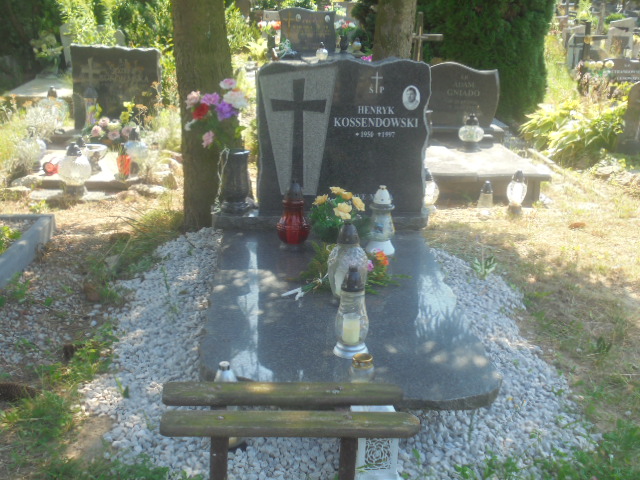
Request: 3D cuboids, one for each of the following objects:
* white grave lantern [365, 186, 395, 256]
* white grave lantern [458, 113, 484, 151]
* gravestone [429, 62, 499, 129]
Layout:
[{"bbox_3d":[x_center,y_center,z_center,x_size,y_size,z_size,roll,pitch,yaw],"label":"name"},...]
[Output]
[{"bbox_3d":[0.279,-0.091,3.570,0.125,0.305,0.125,0,16,-5],"label":"white grave lantern"},{"bbox_3d":[1.017,-0.720,5.330,0.175,0.260,0.175,0,16,-5],"label":"white grave lantern"},{"bbox_3d":[1.206,-1.206,6.623,0.595,0.534,0.080,0,18,-3],"label":"gravestone"}]

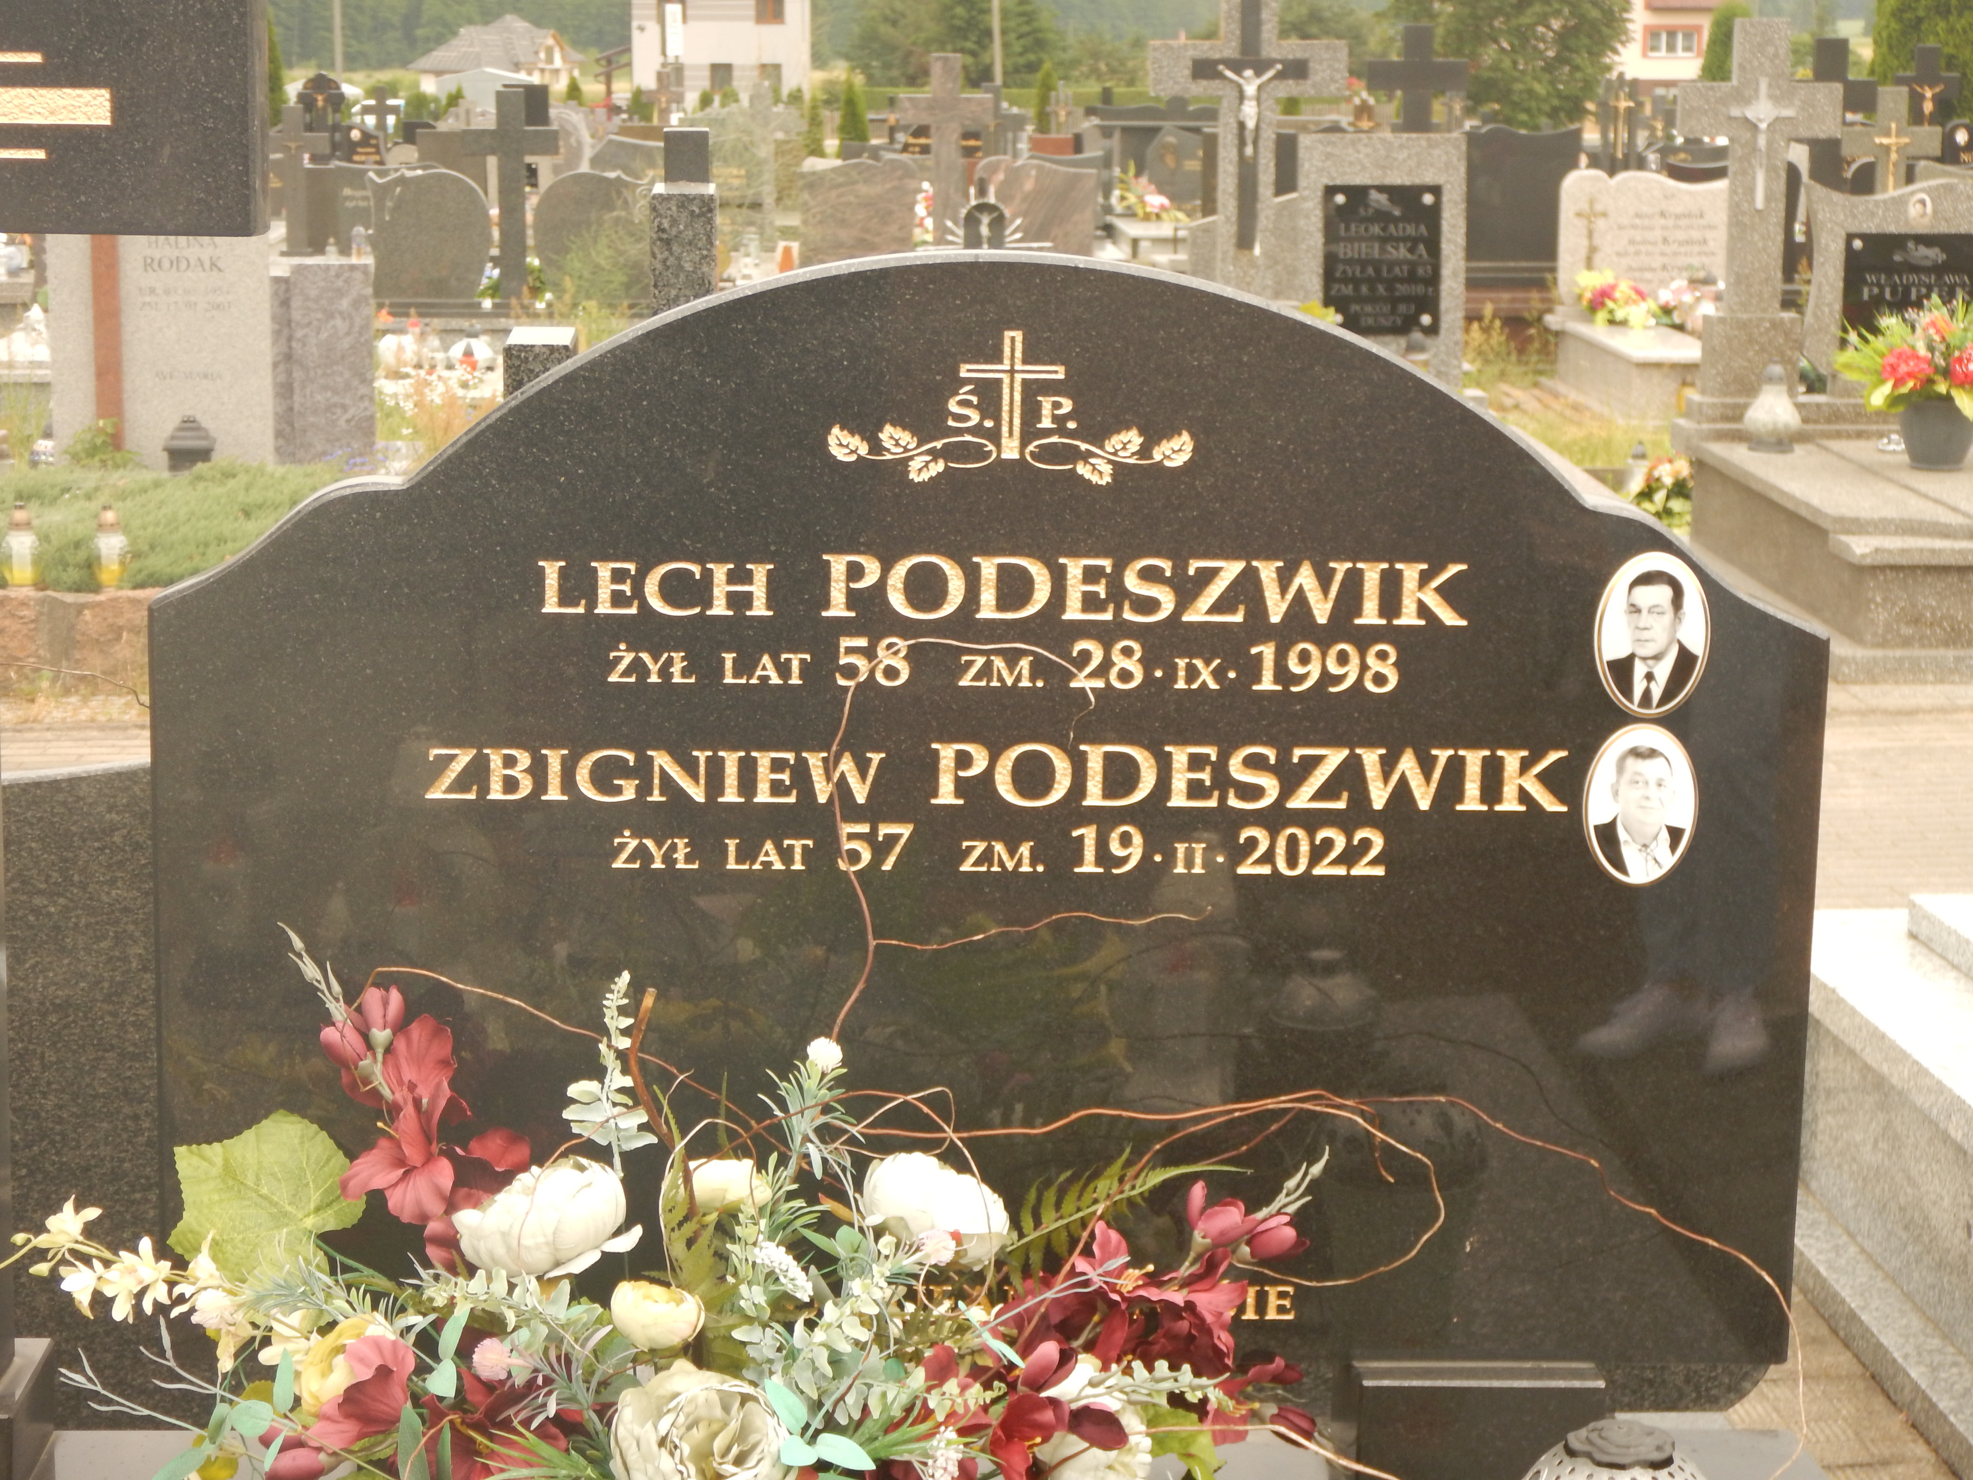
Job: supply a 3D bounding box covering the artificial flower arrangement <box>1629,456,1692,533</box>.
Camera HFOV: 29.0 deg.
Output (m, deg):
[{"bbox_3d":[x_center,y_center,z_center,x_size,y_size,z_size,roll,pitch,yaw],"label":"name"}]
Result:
[{"bbox_3d":[2.106,-0.756,11.900,0.230,0.260,0.220,0,10,-2],"label":"artificial flower arrangement"}]

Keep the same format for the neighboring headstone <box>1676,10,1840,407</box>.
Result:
[{"bbox_3d":[2.416,-1.673,12.101,0.514,1.205,0.200,0,10,0],"label":"neighboring headstone"}]

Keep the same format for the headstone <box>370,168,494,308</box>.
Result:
[{"bbox_3d":[-2.438,-2.224,16.800,0.540,0.620,0.085,0,10,-2],"label":"headstone"}]

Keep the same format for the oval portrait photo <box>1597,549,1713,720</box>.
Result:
[{"bbox_3d":[0.508,-0.081,2.916,0.088,0.127,0.010,0,10,-3],"label":"oval portrait photo"}]

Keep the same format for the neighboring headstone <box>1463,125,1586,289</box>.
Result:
[{"bbox_3d":[2.884,-2.875,20.663,0.670,0.872,0.180,1,10,1],"label":"neighboring headstone"}]

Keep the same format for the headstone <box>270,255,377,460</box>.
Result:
[{"bbox_3d":[-2.023,-1.163,11.793,0.314,0.648,0.280,0,10,-1],"label":"headstone"}]

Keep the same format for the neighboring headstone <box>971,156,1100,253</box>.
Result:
[{"bbox_3d":[0.285,-2.903,21.427,0.696,0.735,0.130,0,10,0],"label":"neighboring headstone"}]

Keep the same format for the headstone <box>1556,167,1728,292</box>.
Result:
[{"bbox_3d":[2.968,-2.263,17.200,0.800,0.630,0.100,0,10,-2],"label":"headstone"}]

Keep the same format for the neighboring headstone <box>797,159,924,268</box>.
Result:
[{"bbox_3d":[-0.698,-2.898,21.426,0.696,0.727,0.130,0,10,0],"label":"neighboring headstone"}]

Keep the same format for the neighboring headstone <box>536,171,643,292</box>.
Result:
[{"bbox_3d":[-2.102,-2.715,20.523,0.626,0.688,0.130,0,10,0],"label":"neighboring headstone"}]

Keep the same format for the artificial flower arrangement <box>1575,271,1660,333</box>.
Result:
[{"bbox_3d":[2.933,-2.070,17.882,0.414,0.285,0.320,1,10,1],"label":"artificial flower arrangement"}]

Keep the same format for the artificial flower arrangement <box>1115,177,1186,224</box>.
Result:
[{"bbox_3d":[0.852,-2.854,20.000,0.400,0.310,0.300,0,10,-2],"label":"artificial flower arrangement"}]

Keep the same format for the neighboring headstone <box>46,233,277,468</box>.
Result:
[{"bbox_3d":[-2.298,-1.159,10.650,0.625,0.800,0.090,0,10,-2],"label":"neighboring headstone"}]

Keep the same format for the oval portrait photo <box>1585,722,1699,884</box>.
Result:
[{"bbox_3d":[0.503,0.051,2.930,0.088,0.126,0.010,0,10,-2],"label":"oval portrait photo"}]

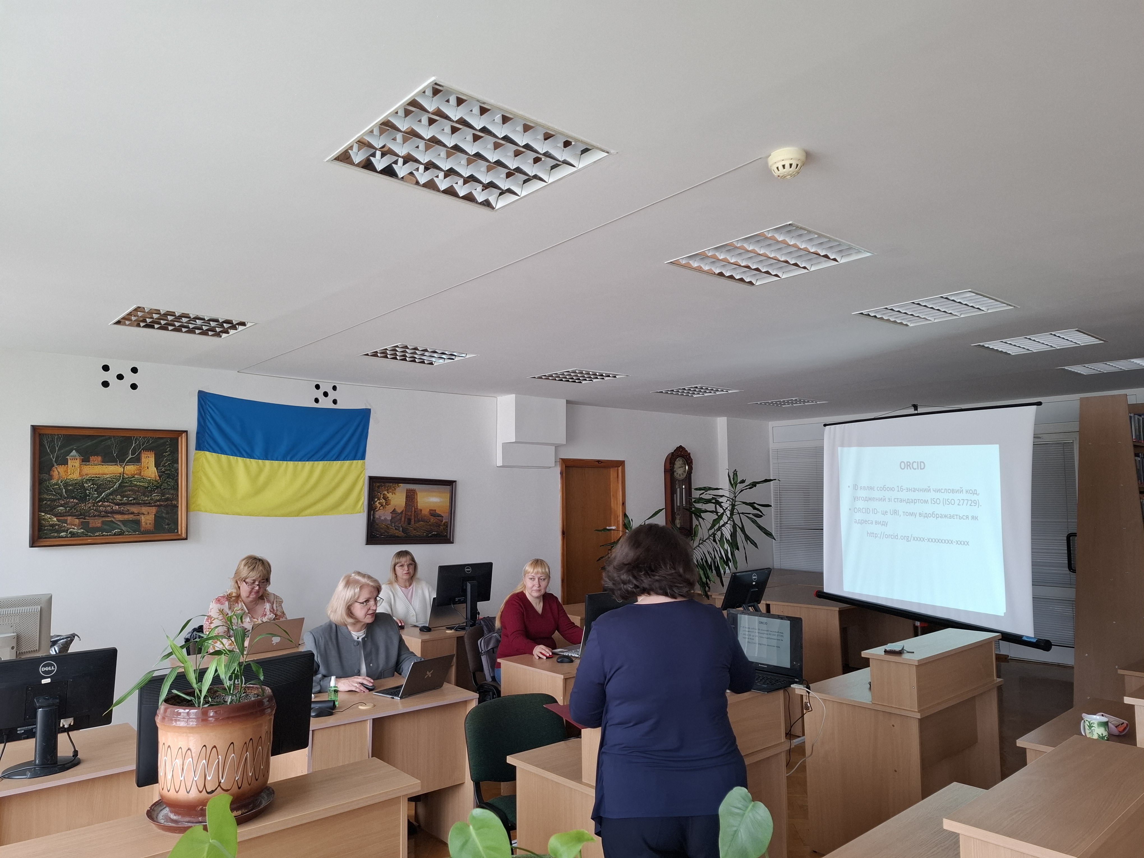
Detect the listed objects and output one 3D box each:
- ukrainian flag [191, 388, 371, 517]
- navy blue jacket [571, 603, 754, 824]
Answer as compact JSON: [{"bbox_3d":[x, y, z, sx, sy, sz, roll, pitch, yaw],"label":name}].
[{"bbox_3d":[-2.313,0.228,6.192,1.420,0.940,0.050,4,-6,-40],"label":"ukrainian flag"},{"bbox_3d":[0.277,0.854,2.340,0.550,0.650,0.360,0,-5,-6],"label":"navy blue jacket"}]

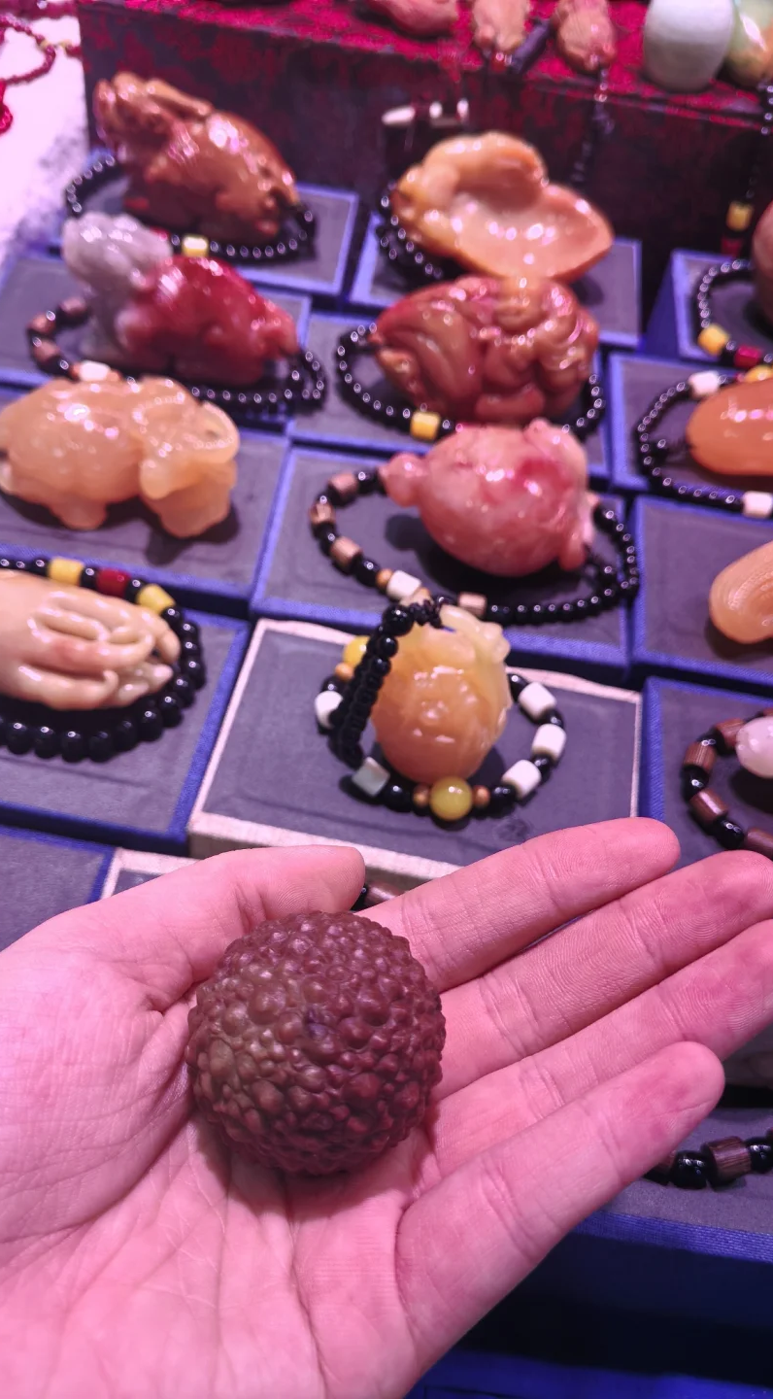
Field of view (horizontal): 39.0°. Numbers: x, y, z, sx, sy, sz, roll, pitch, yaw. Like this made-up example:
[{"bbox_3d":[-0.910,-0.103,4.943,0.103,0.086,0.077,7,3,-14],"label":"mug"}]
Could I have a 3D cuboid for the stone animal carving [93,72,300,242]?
[{"bbox_3d":[-0.076,-0.221,0.443,0.082,0.054,0.042,12,55,1],"label":"stone animal carving"}]

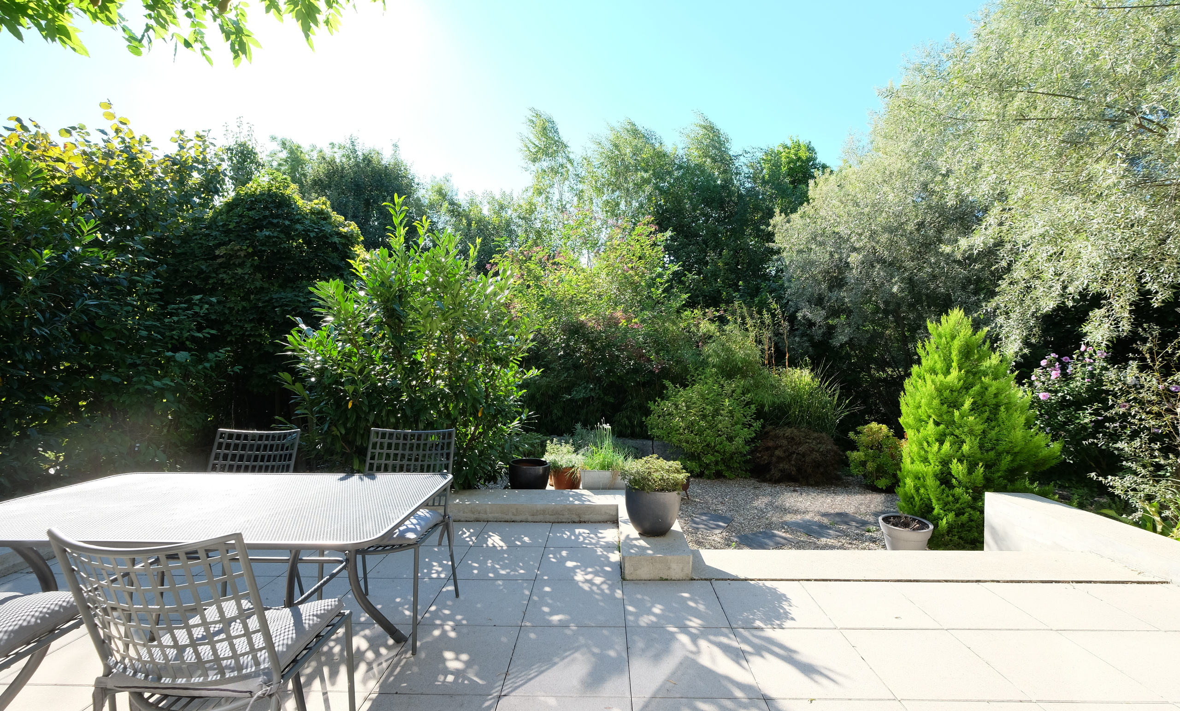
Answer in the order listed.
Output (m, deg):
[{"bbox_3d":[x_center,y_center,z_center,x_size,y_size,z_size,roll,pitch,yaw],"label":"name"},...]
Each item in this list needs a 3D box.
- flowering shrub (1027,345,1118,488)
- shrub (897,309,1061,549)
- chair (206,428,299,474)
[{"bbox_3d":[5.471,0.712,5.610,0.950,1.700,0.950,0,1,0],"label":"flowering shrub"},{"bbox_3d":[3.861,0.621,4.959,1.330,2.220,1.300,0,1,0],"label":"shrub"},{"bbox_3d":[-1.864,0.898,2.552,0.510,0.900,0.630,0,1,1],"label":"chair"}]

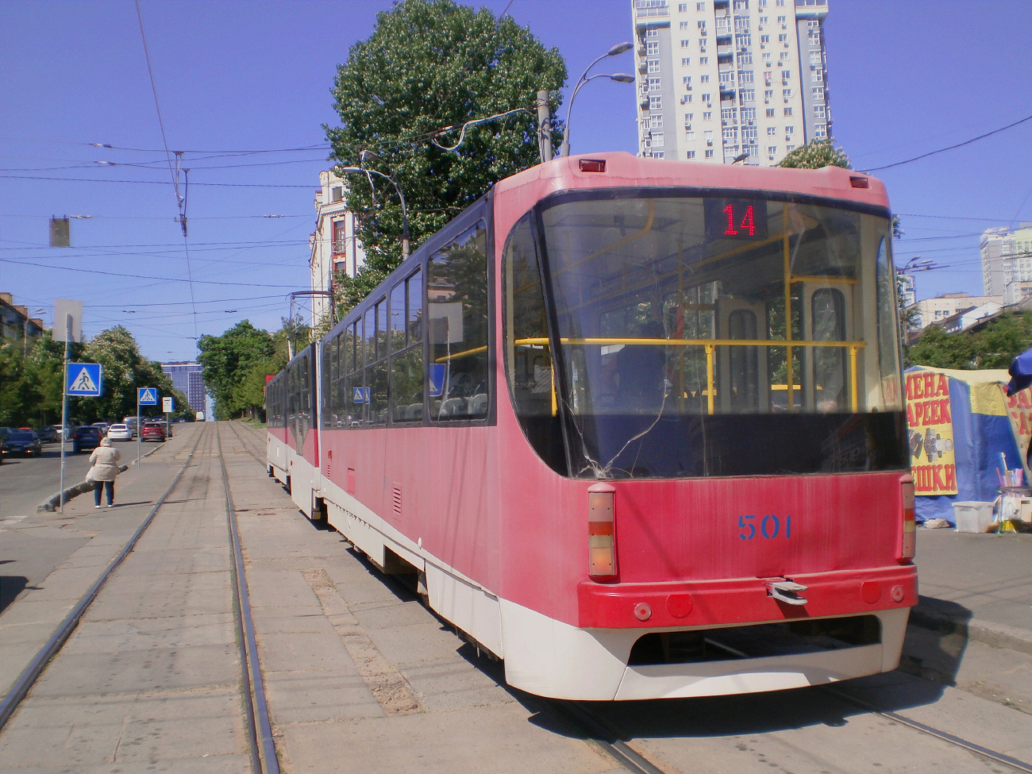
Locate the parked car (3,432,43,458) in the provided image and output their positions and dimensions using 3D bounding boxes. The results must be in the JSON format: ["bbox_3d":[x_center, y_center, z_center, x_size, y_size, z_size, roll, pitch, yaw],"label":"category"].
[{"bbox_3d":[-28.300,3.200,61.600,1.730,1.430,4.400,0,-2,-16],"label":"parked car"}]

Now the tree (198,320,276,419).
[{"bbox_3d":[-42.900,-2.500,165.000,12.200,15.600,11.500,0,-5,-16],"label":"tree"}]

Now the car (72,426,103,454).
[{"bbox_3d":[-28.400,3.450,71.500,1.820,1.630,4.450,0,-2,-16],"label":"car"}]

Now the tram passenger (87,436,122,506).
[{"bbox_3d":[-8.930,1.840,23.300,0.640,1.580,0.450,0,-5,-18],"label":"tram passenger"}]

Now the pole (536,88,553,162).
[{"bbox_3d":[0.920,-2.450,26.700,0.360,9.800,0.360,-2,-4,-15],"label":"pole"}]

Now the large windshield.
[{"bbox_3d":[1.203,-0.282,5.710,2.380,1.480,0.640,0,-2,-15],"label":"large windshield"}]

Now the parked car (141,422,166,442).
[{"bbox_3d":[-27.950,3.450,83.100,1.820,1.580,4.400,0,-2,-16],"label":"parked car"}]

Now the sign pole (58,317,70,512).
[{"bbox_3d":[-9.270,0.550,22.100,0.070,4.140,0.070,2,-3,-15],"label":"sign pole"}]

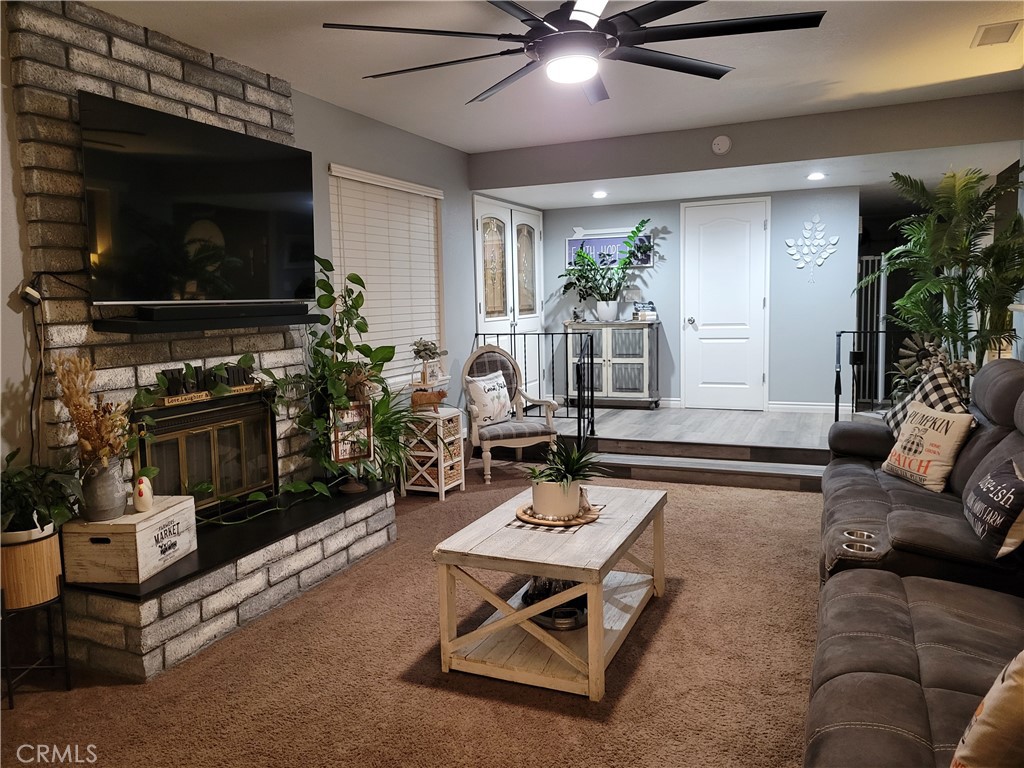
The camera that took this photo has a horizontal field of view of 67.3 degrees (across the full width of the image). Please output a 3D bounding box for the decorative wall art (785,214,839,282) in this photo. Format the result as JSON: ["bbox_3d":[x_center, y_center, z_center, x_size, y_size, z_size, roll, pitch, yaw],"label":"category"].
[{"bbox_3d":[2.826,-1.273,7.250,0.470,0.625,0.030,1,7,23],"label":"decorative wall art"}]

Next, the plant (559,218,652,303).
[{"bbox_3d":[0.931,-1.228,7.726,0.940,0.800,0.560,1,7,23],"label":"plant"}]

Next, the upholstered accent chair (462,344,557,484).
[{"bbox_3d":[-0.073,0.204,6.271,0.660,1.030,0.690,-4,7,-24],"label":"upholstered accent chair"}]

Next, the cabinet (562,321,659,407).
[{"bbox_3d":[1.045,-0.184,7.992,0.960,0.895,0.330,1,7,23],"label":"cabinet"}]

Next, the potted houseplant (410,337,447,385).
[{"bbox_3d":[-0.592,-0.159,5.545,0.240,0.330,0.240,-2,6,0],"label":"potted houseplant"}]

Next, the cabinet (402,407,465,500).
[{"bbox_3d":[-0.580,0.511,5.623,0.348,0.592,0.300,1,7,23],"label":"cabinet"}]

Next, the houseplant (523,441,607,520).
[{"bbox_3d":[0.227,0.382,3.250,0.350,0.330,0.340,-2,6,0],"label":"houseplant"}]

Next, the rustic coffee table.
[{"bbox_3d":[0.221,0.806,3.261,0.650,0.485,1.090,1,7,23],"label":"rustic coffee table"}]

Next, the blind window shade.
[{"bbox_3d":[-0.828,-0.711,5.503,0.070,1.470,1.440,1,7,23],"label":"blind window shade"}]

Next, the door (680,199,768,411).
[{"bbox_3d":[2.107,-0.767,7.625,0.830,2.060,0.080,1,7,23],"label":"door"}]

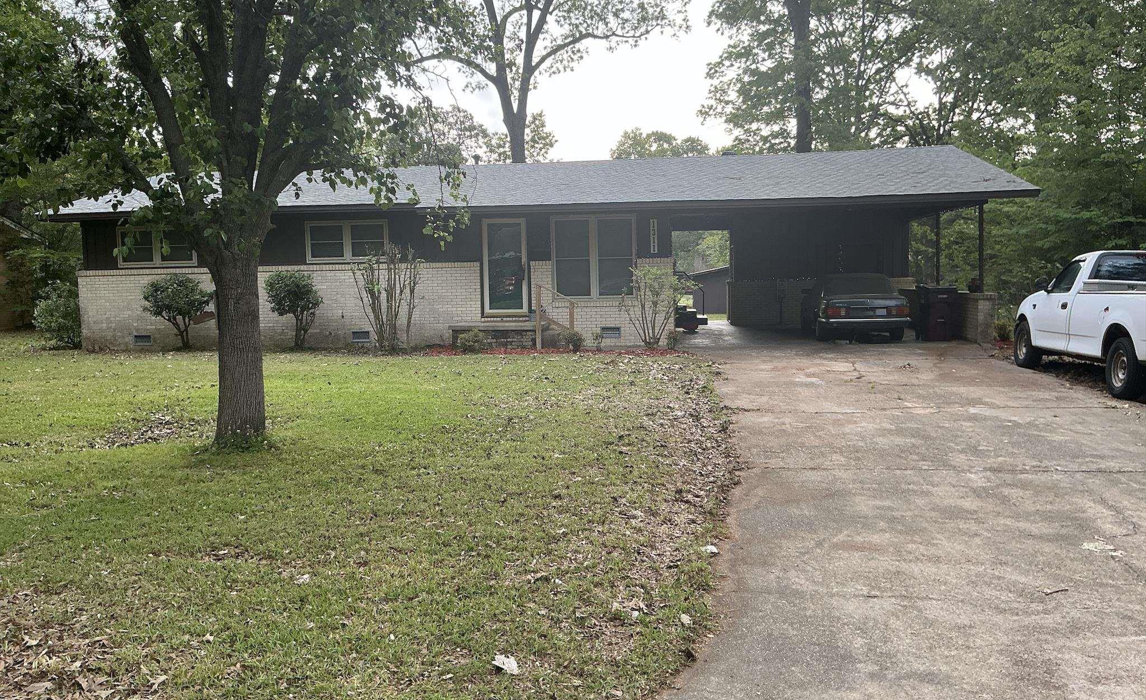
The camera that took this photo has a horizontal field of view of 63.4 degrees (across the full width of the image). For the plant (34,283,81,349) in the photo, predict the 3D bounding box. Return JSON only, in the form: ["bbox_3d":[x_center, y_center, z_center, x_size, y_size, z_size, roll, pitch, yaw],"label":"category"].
[{"bbox_3d":[-12.109,-0.836,21.900,1.300,1.570,1.300,-1,4,6],"label":"plant"}]

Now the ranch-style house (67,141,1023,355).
[{"bbox_3d":[-0.901,-2.711,24.368,21.019,4.559,10.962,-1,4,6],"label":"ranch-style house"}]

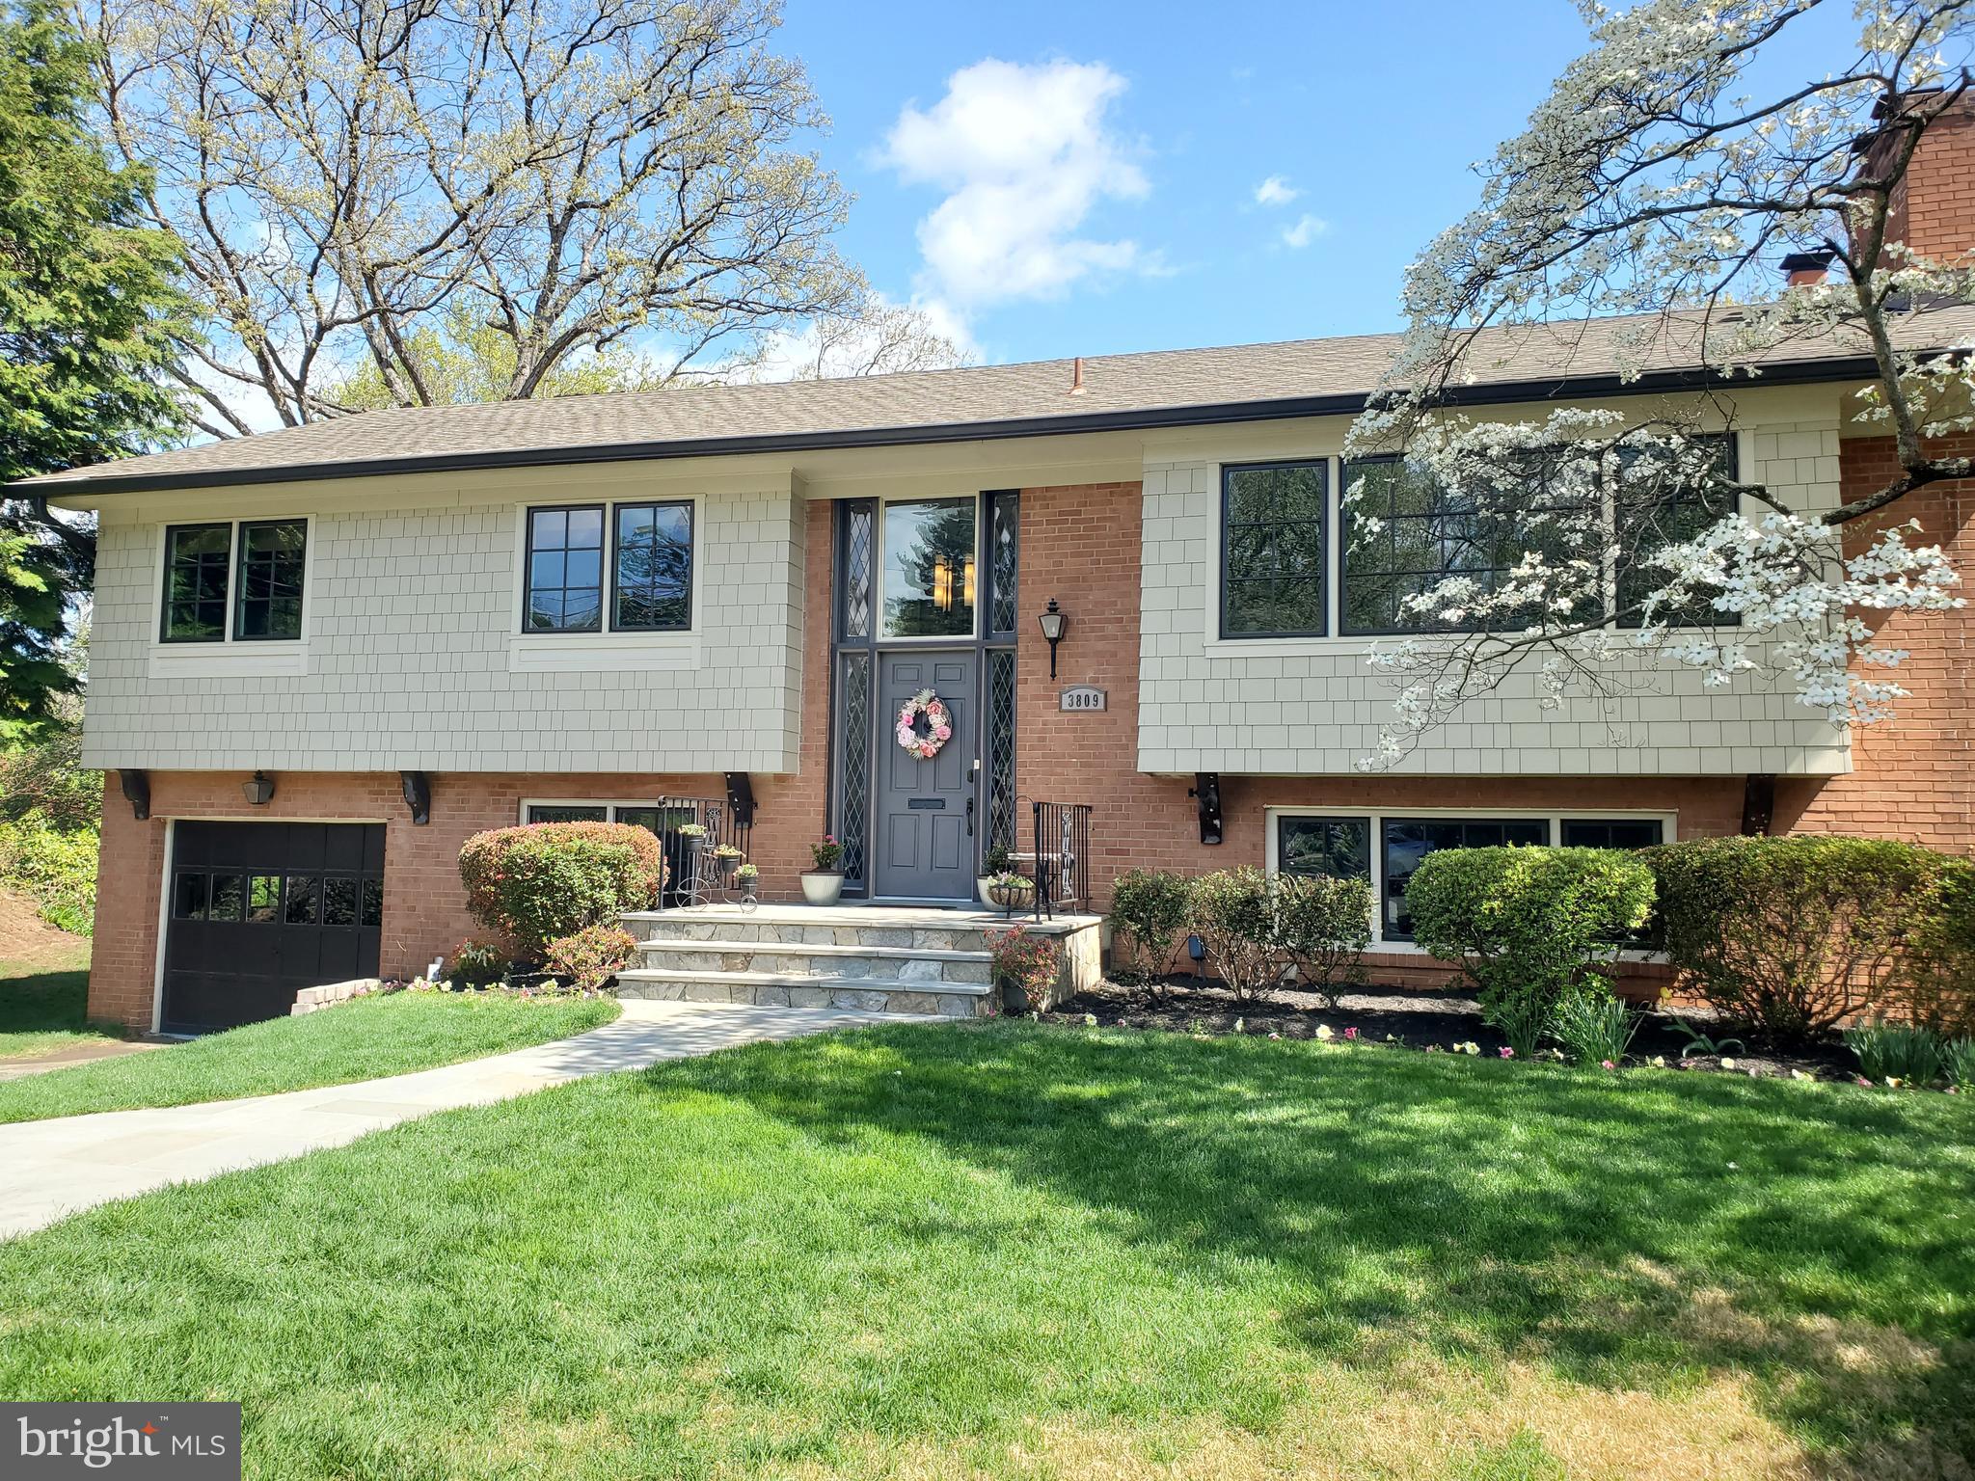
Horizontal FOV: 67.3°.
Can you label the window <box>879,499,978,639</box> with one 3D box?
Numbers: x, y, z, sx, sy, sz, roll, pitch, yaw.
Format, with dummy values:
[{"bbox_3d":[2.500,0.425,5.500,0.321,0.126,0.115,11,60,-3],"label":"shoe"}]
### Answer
[{"bbox_3d":[-0.481,-1.439,12.268,0.837,1.198,0.090,0,-5,16],"label":"window"}]

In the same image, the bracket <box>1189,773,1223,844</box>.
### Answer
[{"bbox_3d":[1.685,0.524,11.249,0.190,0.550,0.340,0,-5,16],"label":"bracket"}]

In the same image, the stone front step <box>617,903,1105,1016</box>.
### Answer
[{"bbox_3d":[-1.013,1.614,11.182,3.424,0.606,2.121,0,-5,15],"label":"stone front step"}]

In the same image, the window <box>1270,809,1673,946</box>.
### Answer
[{"bbox_3d":[3.498,1.036,10.878,2.849,1.060,0.120,0,-5,16],"label":"window"}]

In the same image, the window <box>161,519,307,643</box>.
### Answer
[{"bbox_3d":[-7.031,-1.476,13.841,1.617,1.122,0.100,0,-5,16],"label":"window"}]

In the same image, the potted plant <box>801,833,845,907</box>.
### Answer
[{"bbox_3d":[-1.331,1.059,12.025,0.355,0.570,0.355,1,-4,0],"label":"potted plant"}]

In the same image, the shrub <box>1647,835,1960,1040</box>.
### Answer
[{"bbox_3d":[5.215,1.269,9.649,1.750,1.300,1.100,0,-5,16],"label":"shrub"}]

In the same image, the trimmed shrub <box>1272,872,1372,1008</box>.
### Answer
[{"bbox_3d":[2.339,1.390,10.375,0.684,0.954,0.657,0,-5,15],"label":"trimmed shrub"}]

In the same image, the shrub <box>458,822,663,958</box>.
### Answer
[{"bbox_3d":[-3.503,1.271,12.123,1.666,1.190,1.262,0,-5,15],"label":"shrub"}]

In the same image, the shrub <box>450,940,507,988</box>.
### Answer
[{"bbox_3d":[-4.112,1.806,11.977,0.442,0.382,0.424,0,-5,15],"label":"shrub"}]

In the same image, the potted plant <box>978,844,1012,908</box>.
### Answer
[{"bbox_3d":[0.100,1.062,11.600,0.355,0.520,0.355,1,-4,0],"label":"potted plant"}]

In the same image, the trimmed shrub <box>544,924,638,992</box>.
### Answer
[{"bbox_3d":[-2.945,1.614,11.007,0.696,0.510,0.606,0,-5,15],"label":"trimmed shrub"}]

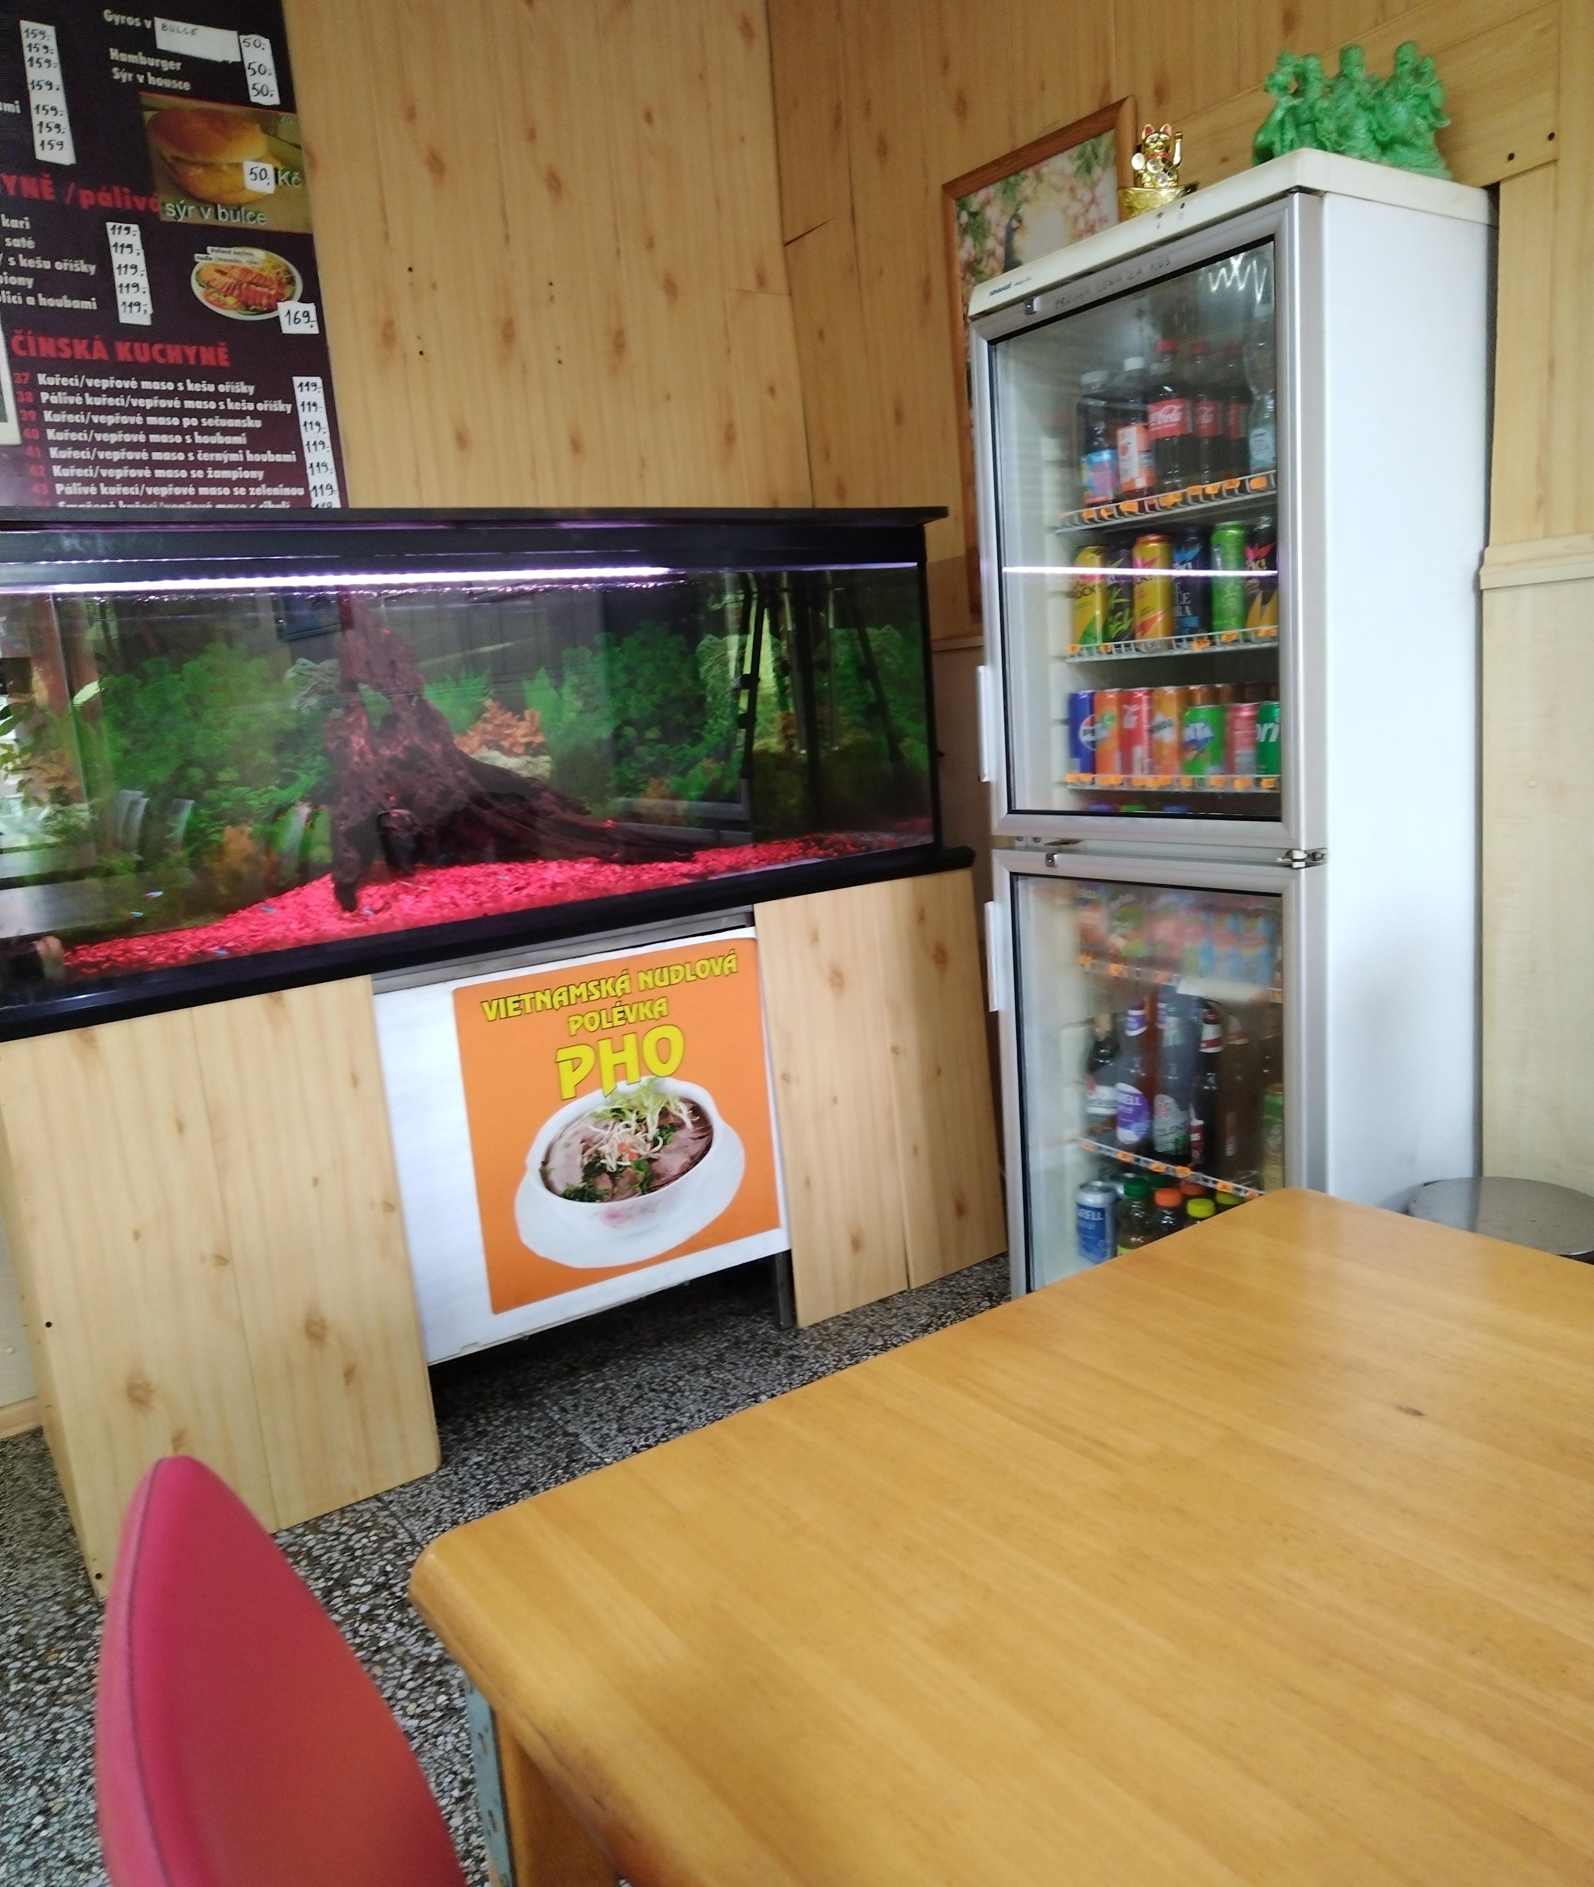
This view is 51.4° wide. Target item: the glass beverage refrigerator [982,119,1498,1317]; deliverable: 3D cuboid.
[{"bbox_3d":[0.657,-0.133,2.448,0.410,1.735,0.630,-8,9,-30],"label":"glass beverage refrigerator"}]

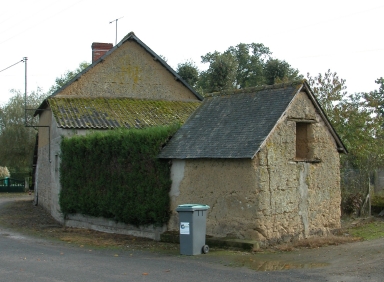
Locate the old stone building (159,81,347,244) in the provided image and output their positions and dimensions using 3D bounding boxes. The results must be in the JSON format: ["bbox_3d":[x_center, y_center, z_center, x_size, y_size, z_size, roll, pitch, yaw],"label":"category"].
[{"bbox_3d":[1.666,0.484,16.496,3.200,3.950,4.100,-1,-1,44],"label":"old stone building"}]

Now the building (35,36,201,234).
[{"bbox_3d":[-2.639,-0.712,23.969,6.200,6.700,8.400,-1,-1,-20],"label":"building"}]

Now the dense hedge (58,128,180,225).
[{"bbox_3d":[-1.909,0.905,16.962,4.400,2.500,0.900,-1,-1,41],"label":"dense hedge"}]

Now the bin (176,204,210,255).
[{"bbox_3d":[0.064,1.923,13.550,0.490,1.040,0.570,-1,-1,43],"label":"bin"}]

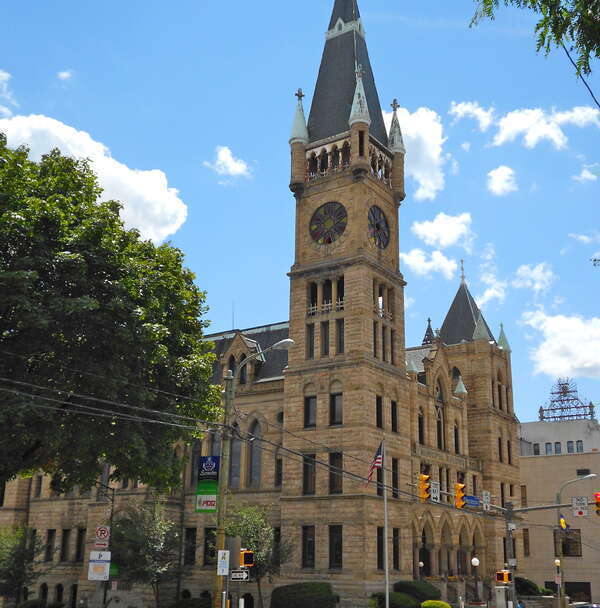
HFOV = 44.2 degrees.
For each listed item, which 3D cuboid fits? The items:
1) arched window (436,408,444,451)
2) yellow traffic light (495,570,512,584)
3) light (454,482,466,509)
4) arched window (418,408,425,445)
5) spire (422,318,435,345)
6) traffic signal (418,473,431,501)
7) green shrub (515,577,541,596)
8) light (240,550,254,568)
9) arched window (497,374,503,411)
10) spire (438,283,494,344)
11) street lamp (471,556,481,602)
[{"bbox_3d":[10.298,9.249,54.456,0.350,3.070,1.150,-11,-22,33],"label":"arched window"},{"bbox_3d":[9.164,12.316,33.300,0.720,0.520,0.500,-8,-20,25],"label":"yellow traffic light"},{"bbox_3d":[7.144,8.537,32.914,0.420,1.060,0.360,-11,-22,33],"label":"light"},{"bbox_3d":[8.447,8.516,51.414,0.300,2.501,0.850,-11,-22,33],"label":"arched window"},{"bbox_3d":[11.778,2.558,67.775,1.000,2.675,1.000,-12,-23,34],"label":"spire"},{"bbox_3d":[5.078,7.464,30.163,0.420,1.060,0.360,-11,-22,33],"label":"traffic signal"},{"bbox_3d":[16.282,20.324,53.211,1.800,1.400,1.800,-11,-22,33],"label":"green shrub"},{"bbox_3d":[-1.534,7.437,21.609,0.220,0.470,0.460,-11,-22,33],"label":"light"},{"bbox_3d":[16.991,7.410,62.982,0.300,3.516,1.100,-11,-22,33],"label":"arched window"},{"bbox_3d":[14.160,0.941,63.183,4.200,5.909,4.200,-11,-22,33],"label":"spire"},{"bbox_3d":[10.248,16.187,43.405,0.480,2.587,0.480,-11,-22,33],"label":"street lamp"}]

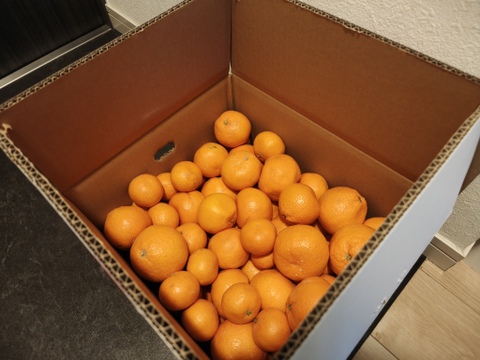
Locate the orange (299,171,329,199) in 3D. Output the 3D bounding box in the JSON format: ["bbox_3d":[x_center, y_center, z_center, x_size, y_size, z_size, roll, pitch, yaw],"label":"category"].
[{"bbox_3d":[0.121,0.013,0.520,0.048,0.046,0.048,-1,58,2],"label":"orange"}]

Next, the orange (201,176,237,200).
[{"bbox_3d":[-0.035,0.024,0.525,0.058,0.056,0.058,-1,58,2],"label":"orange"}]

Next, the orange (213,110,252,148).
[{"bbox_3d":[-0.012,-0.091,0.572,0.065,0.062,0.065,-1,58,2],"label":"orange"}]

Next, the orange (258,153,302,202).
[{"bbox_3d":[0.065,-0.004,0.516,0.071,0.068,0.071,-1,58,2],"label":"orange"}]

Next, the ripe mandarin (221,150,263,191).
[{"bbox_3d":[0.004,-0.016,0.542,0.069,0.066,0.069,-4,57,0],"label":"ripe mandarin"}]

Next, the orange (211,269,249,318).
[{"bbox_3d":[-0.009,0.158,0.449,0.060,0.058,0.060,-1,58,2],"label":"orange"}]

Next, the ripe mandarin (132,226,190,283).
[{"bbox_3d":[-0.113,0.104,0.453,0.081,0.077,0.081,0,58,3],"label":"ripe mandarin"}]

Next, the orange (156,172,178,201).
[{"bbox_3d":[-0.131,0.012,0.563,0.047,0.047,0.047,0,58,3],"label":"orange"}]

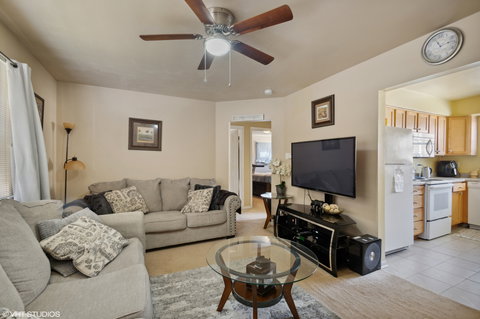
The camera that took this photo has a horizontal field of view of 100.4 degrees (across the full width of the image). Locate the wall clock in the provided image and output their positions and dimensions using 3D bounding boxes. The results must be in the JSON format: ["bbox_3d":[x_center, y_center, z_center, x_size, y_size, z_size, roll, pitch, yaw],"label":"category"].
[{"bbox_3d":[1.806,-1.008,1.783,0.050,0.300,0.300,0,0,-25],"label":"wall clock"}]

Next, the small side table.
[{"bbox_3d":[0.647,0.943,3.525,0.570,0.580,0.570,0,0,0],"label":"small side table"}]

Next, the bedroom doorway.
[{"bbox_3d":[0.208,0.229,4.097,0.890,2.000,0.120,0,0,15],"label":"bedroom doorway"}]

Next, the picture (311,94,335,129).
[{"bbox_3d":[1.242,-0.702,2.992,0.030,0.435,0.435,0,0,-25],"label":"picture"}]

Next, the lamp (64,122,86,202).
[{"bbox_3d":[-2.497,0.333,2.989,0.370,1.780,0.280,0,0,-8],"label":"lamp"}]

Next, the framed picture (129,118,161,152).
[{"bbox_3d":[-1.705,-0.442,3.633,0.550,0.570,0.030,0,0,-25],"label":"framed picture"}]

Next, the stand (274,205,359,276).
[{"bbox_3d":[1.012,0.978,2.757,0.560,0.520,1.230,0,0,-25],"label":"stand"}]

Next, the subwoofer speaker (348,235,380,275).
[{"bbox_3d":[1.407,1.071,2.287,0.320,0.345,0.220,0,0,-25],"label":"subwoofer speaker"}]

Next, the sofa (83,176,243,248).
[{"bbox_3d":[-1.206,0.782,3.185,2.280,0.890,1.020,0,0,-25],"label":"sofa"}]

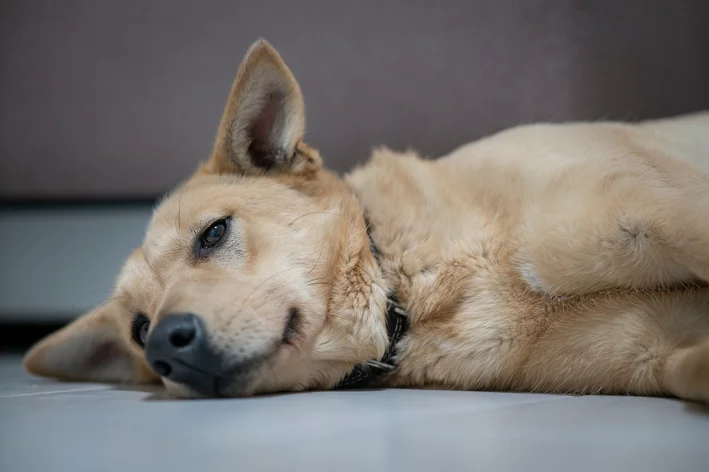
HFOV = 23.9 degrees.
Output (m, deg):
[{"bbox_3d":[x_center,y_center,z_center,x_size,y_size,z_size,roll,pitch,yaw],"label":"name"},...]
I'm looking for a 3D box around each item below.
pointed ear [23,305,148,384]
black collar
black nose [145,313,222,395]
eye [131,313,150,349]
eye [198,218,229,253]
[{"bbox_3d":[-0.161,0.066,1.010,0.082,0.052,0.030,-6,-2,18],"label":"pointed ear"},{"bbox_3d":[0.000,0.036,1.010,0.030,0.118,0.125,5,-2,-24],"label":"black collar"},{"bbox_3d":[-0.090,0.060,0.875,0.038,0.038,0.030,34,10,8],"label":"black nose"},{"bbox_3d":[-0.124,0.056,0.985,0.014,0.023,0.012,44,35,16],"label":"eye"},{"bbox_3d":[-0.081,0.000,0.960,0.016,0.024,0.012,41,-12,16],"label":"eye"}]

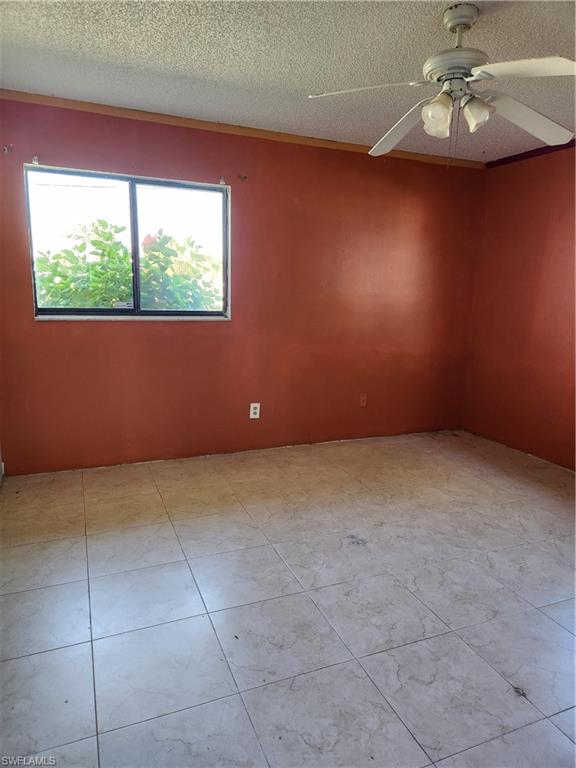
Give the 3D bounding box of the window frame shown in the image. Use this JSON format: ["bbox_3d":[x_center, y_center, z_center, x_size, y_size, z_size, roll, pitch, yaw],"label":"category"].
[{"bbox_3d":[-1.048,-0.933,3.560,1.340,0.970,0.100,-3,12,-23],"label":"window frame"}]

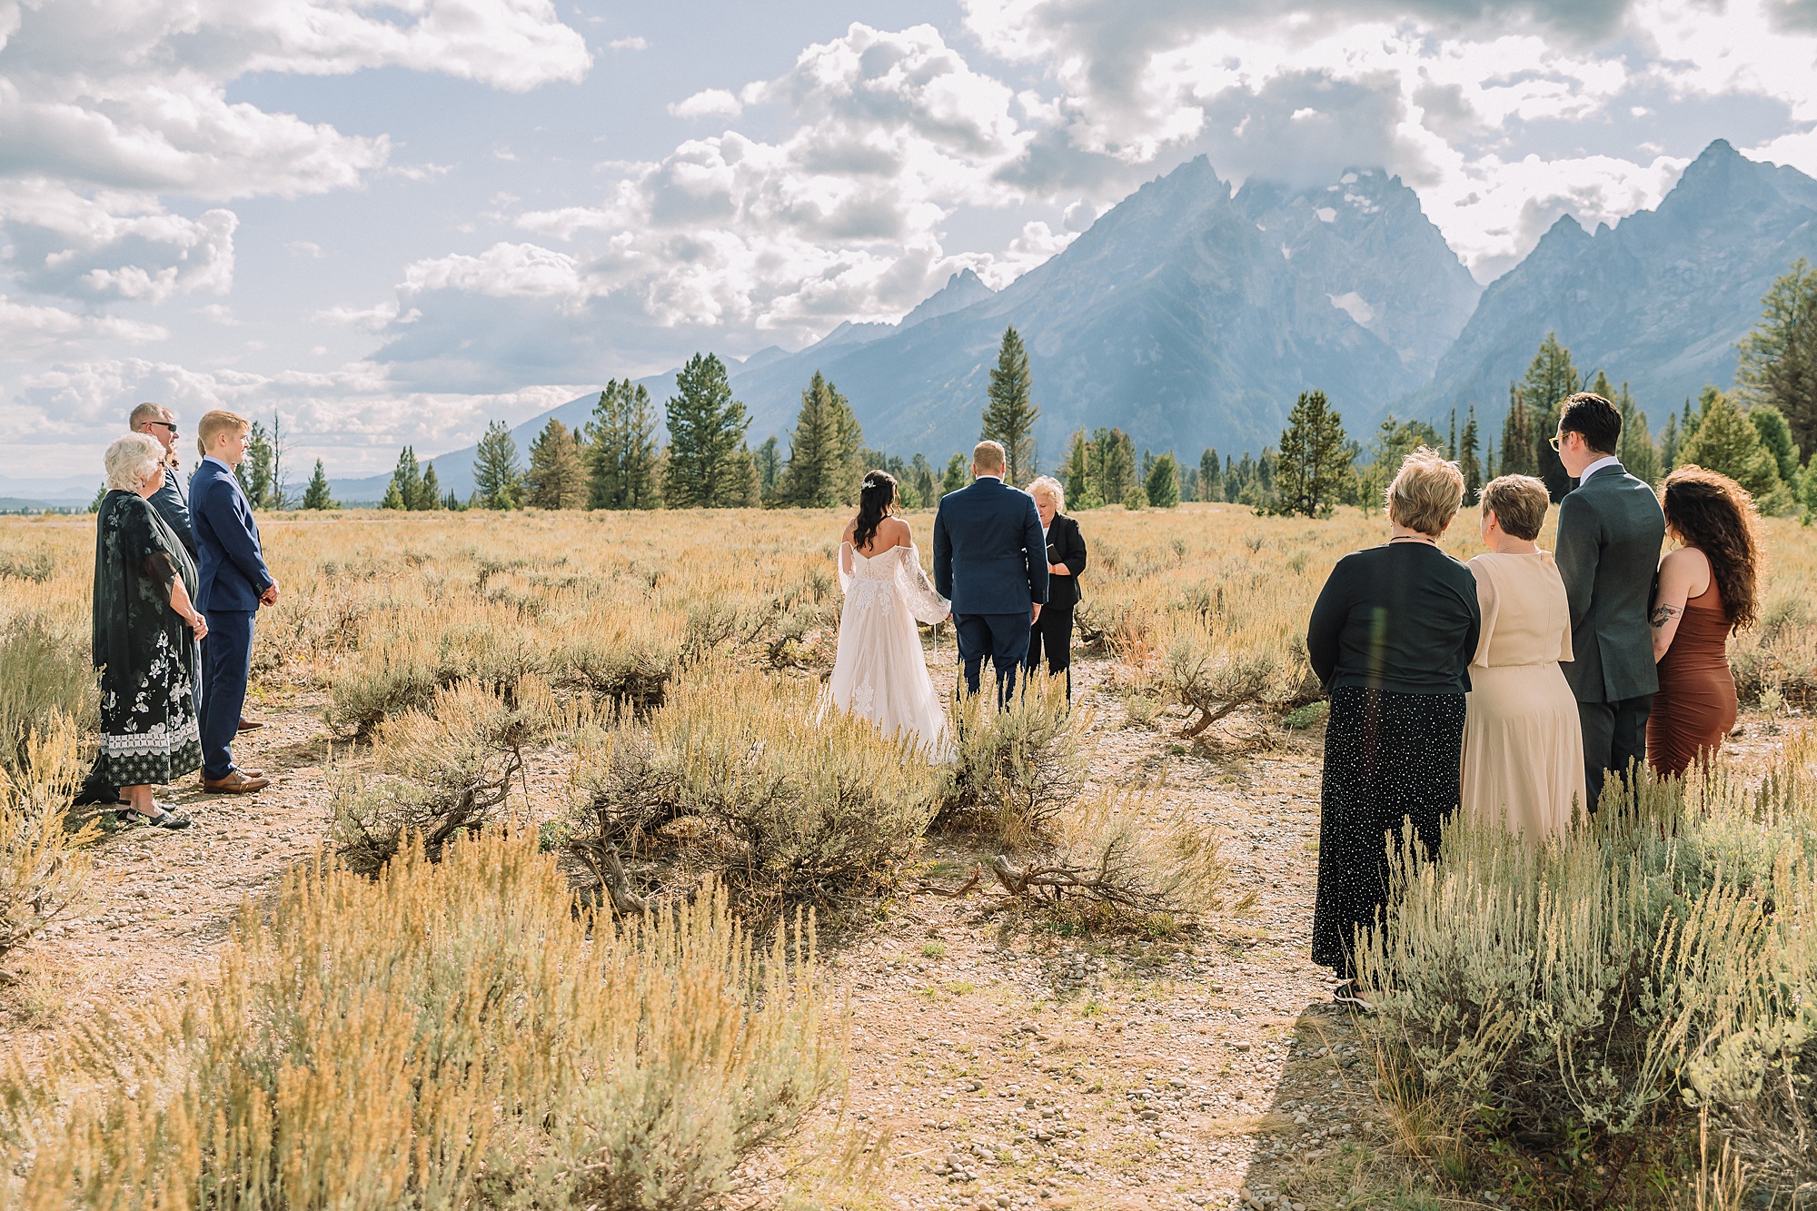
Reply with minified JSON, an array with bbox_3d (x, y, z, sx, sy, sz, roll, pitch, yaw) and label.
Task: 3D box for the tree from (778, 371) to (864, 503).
[{"bbox_3d":[-6.478,-12.228,130.000,6.164,10.033,5.856,0,3,0],"label":"tree"}]

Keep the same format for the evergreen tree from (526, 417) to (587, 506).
[{"bbox_3d":[-29.866,-11.962,149.549,5.288,7.815,5.288,0,3,0],"label":"evergreen tree"}]

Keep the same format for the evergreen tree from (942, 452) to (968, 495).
[{"bbox_3d":[4.376,-11.806,165.000,2.785,5.041,2.646,0,3,0],"label":"evergreen tree"}]

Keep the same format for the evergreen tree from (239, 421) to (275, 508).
[{"bbox_3d":[-55.227,-11.903,149.552,3.125,7.454,3.125,0,3,0],"label":"evergreen tree"}]

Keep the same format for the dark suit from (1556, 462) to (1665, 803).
[{"bbox_3d":[2.265,0.330,5.700,0.520,1.595,0.350,-2,4,-32],"label":"dark suit"}]

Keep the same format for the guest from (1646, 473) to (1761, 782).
[{"bbox_3d":[2.735,0.323,6.050,0.460,1.600,0.370,-3,4,-37],"label":"guest"}]

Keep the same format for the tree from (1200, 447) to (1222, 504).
[{"bbox_3d":[36.717,-15.815,215.000,2.765,6.741,2.626,0,3,0],"label":"tree"}]

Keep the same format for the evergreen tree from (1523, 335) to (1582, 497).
[{"bbox_3d":[45.457,-13.214,125.000,4.420,12.159,4.199,0,3,0],"label":"evergreen tree"}]

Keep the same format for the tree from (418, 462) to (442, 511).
[{"bbox_3d":[-40.535,-10.047,149.666,2.045,4.211,2.045,0,3,0],"label":"tree"}]

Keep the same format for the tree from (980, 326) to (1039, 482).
[{"bbox_3d":[7.757,-14.489,135.000,4.557,13.783,4.329,0,3,0],"label":"tree"}]

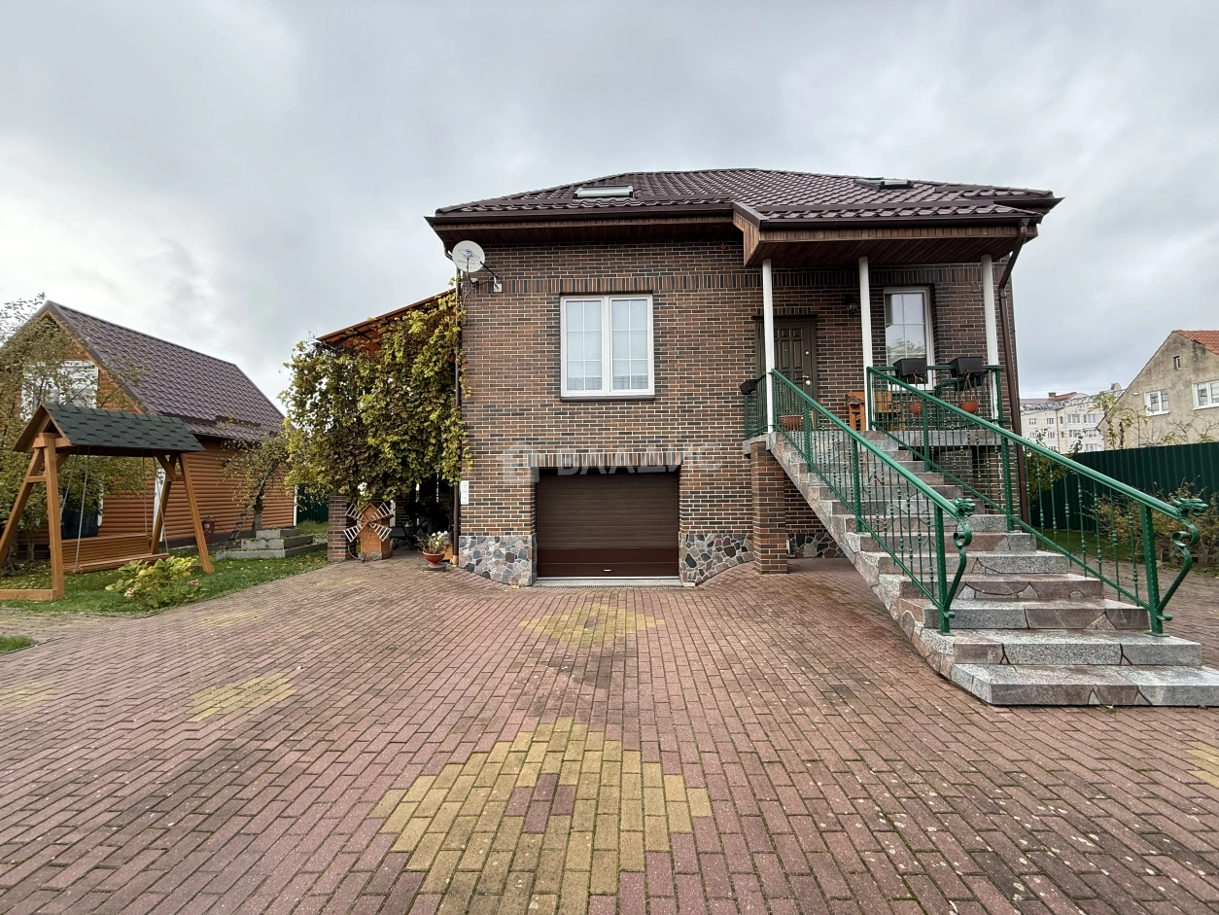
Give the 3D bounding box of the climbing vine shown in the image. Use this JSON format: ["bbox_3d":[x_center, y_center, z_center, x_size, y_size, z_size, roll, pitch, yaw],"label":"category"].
[{"bbox_3d":[-4.491,-1.010,9.609,3.550,3.900,1.200,-1,-4,1],"label":"climbing vine"}]

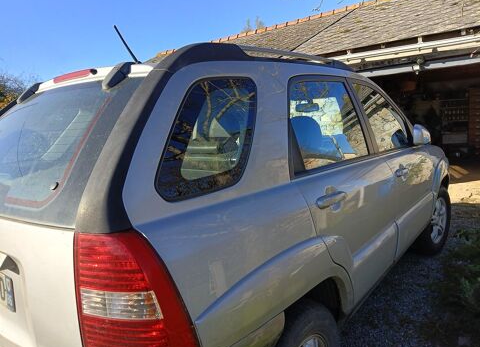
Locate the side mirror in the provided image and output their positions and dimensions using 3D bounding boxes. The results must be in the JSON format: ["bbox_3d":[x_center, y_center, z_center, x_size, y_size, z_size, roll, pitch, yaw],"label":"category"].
[{"bbox_3d":[1.368,-0.296,2.720,0.110,0.170,0.200,2,9,28],"label":"side mirror"}]

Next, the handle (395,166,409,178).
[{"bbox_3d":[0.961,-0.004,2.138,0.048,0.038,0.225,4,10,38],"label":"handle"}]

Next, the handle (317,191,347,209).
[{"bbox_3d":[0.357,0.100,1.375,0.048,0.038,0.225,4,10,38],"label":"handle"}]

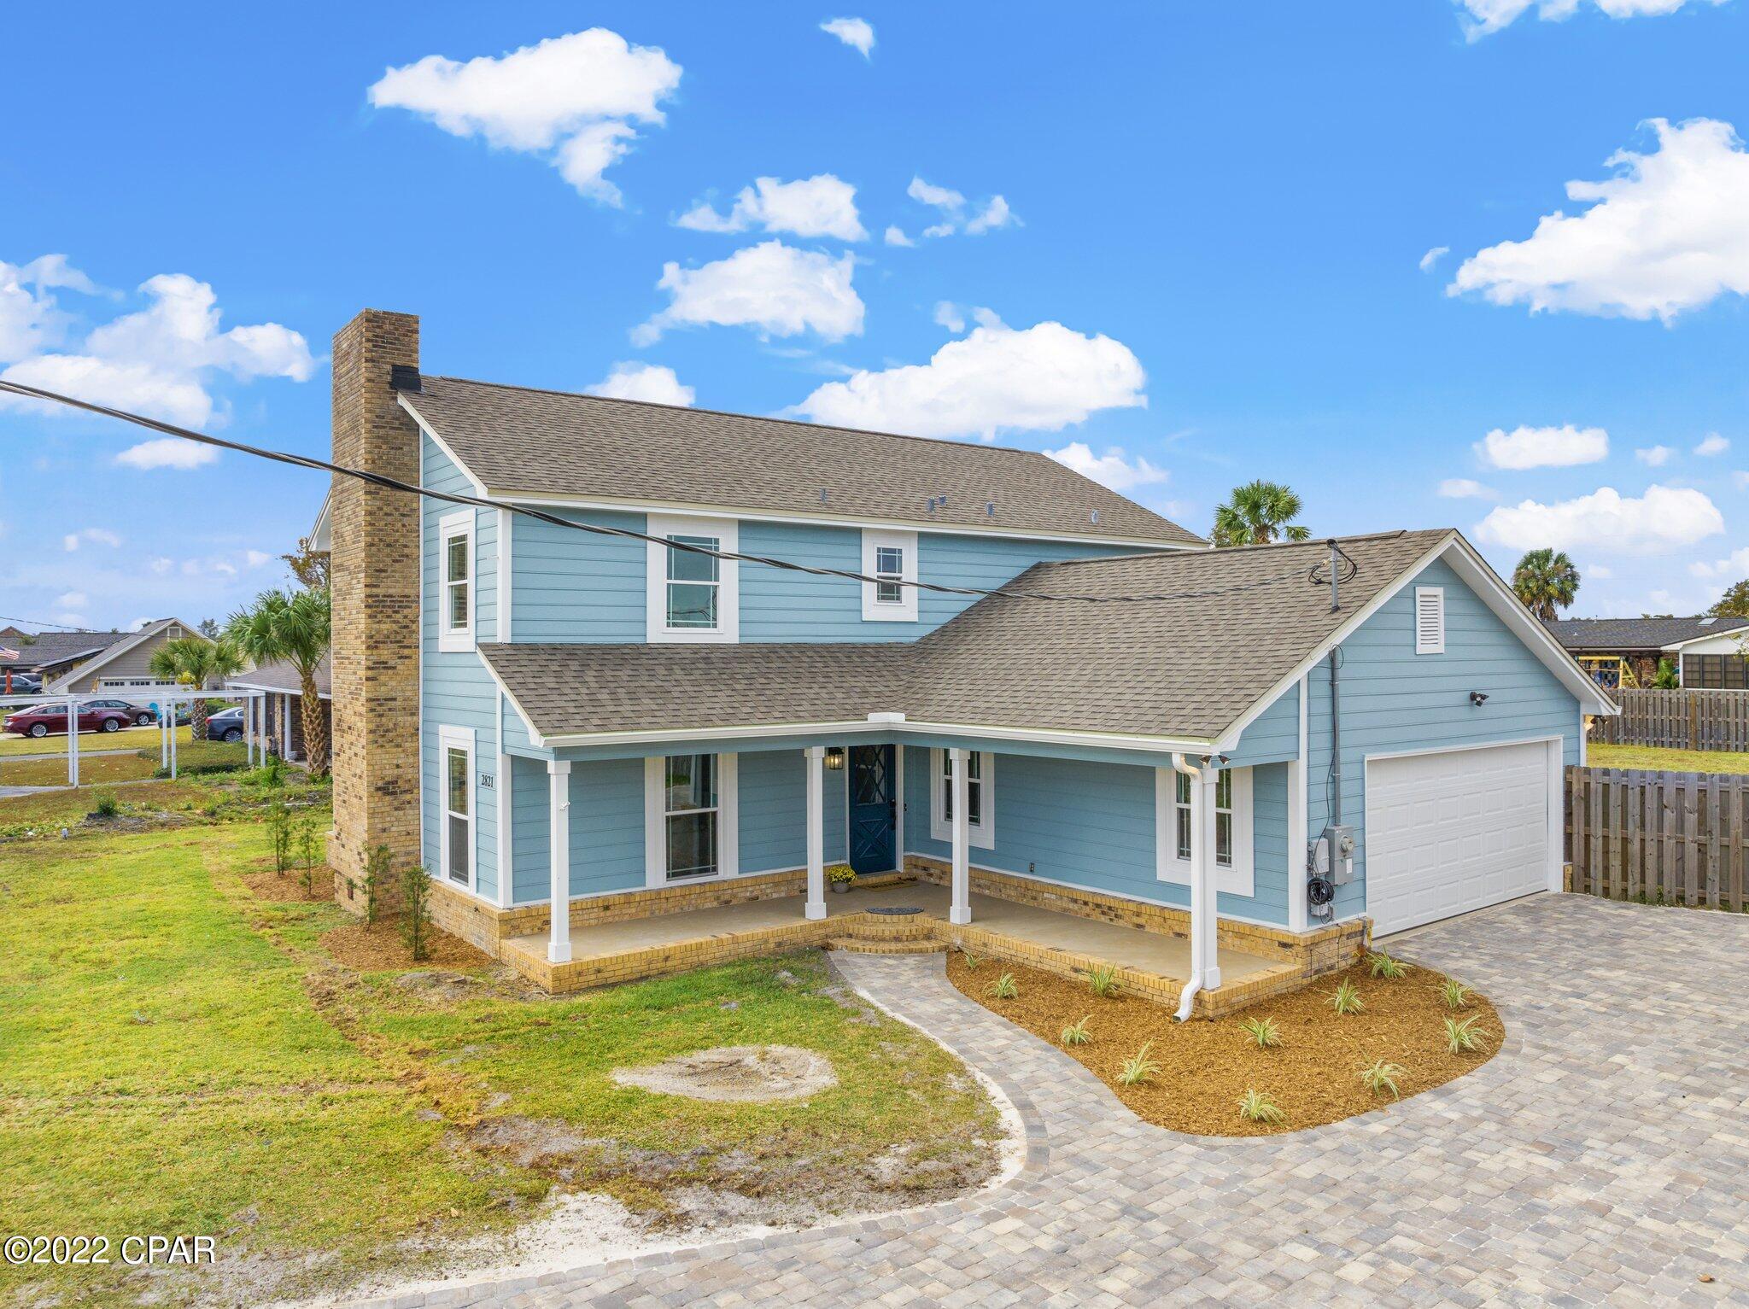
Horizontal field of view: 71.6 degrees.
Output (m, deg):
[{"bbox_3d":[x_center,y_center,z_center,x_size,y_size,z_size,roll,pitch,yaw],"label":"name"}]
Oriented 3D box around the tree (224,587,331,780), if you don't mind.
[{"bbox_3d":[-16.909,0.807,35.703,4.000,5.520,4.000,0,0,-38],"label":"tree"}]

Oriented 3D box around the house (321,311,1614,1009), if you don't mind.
[{"bbox_3d":[0.282,-0.547,18.186,13.880,8.100,14.660,0,0,-38],"label":"house"}]

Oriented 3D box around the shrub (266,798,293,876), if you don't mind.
[{"bbox_3d":[-9.554,2.931,19.465,0.390,1.250,0.390,0,0,-38],"label":"shrub"}]

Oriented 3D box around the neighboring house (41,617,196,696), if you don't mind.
[{"bbox_3d":[-41.457,0.832,70.443,11.520,5.620,9.930,0,0,-38],"label":"neighboring house"}]

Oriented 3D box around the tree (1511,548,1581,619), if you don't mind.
[{"bbox_3d":[36.334,-1.540,65.528,3.380,8.370,3.380,0,0,-38],"label":"tree"}]

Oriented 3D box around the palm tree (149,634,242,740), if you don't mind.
[{"bbox_3d":[-28.406,1.388,50.719,3.440,4.430,3.440,0,0,-38],"label":"palm tree"}]

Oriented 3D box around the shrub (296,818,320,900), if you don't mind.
[{"bbox_3d":[-8.266,2.979,17.694,0.330,1.150,0.330,0,0,-38],"label":"shrub"}]

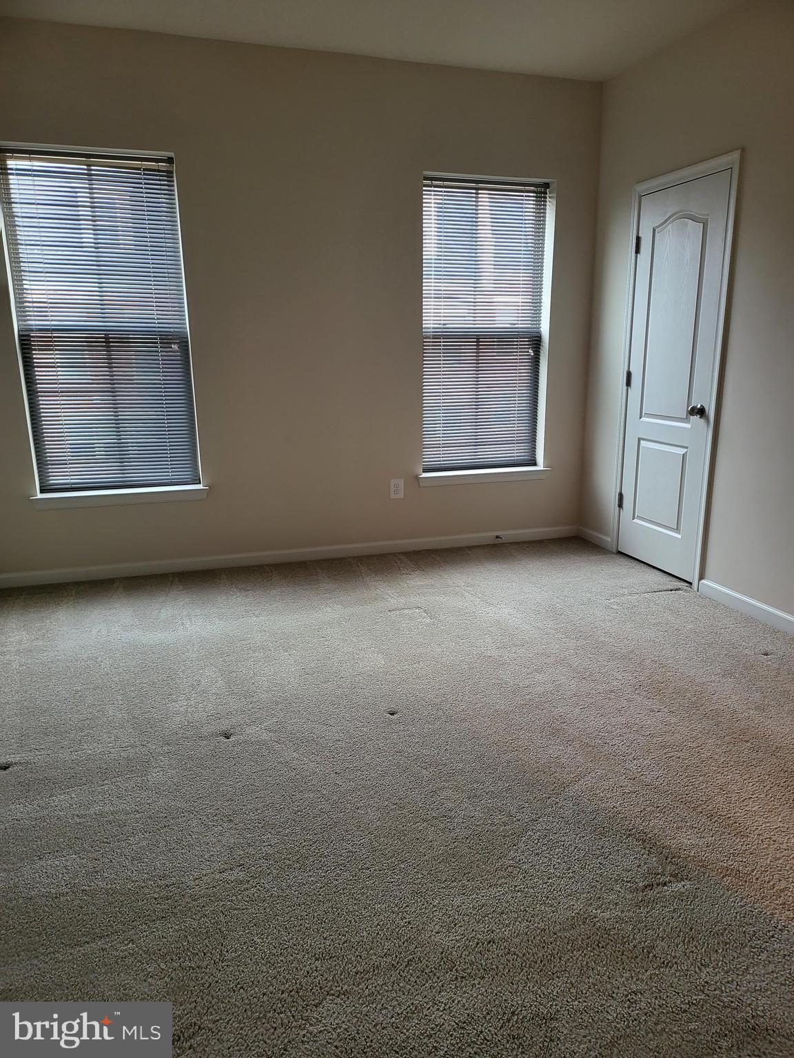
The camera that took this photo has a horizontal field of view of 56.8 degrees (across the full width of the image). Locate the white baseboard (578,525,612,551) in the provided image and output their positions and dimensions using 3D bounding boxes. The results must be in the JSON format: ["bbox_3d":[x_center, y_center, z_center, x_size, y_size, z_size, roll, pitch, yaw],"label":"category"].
[{"bbox_3d":[1.282,0.059,4.780,0.018,0.074,0.401,-5,15,-17],"label":"white baseboard"}]

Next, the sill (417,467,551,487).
[{"bbox_3d":[0.537,-0.334,4.680,0.903,0.077,0.145,-5,15,-17],"label":"sill"}]

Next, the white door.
[{"bbox_3d":[1.483,-0.771,3.972,0.045,2.022,0.681,-5,15,-17],"label":"white door"}]

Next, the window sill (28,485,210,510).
[{"bbox_3d":[-1.517,-0.174,4.074,0.922,0.075,0.145,-5,15,-17],"label":"window sill"}]

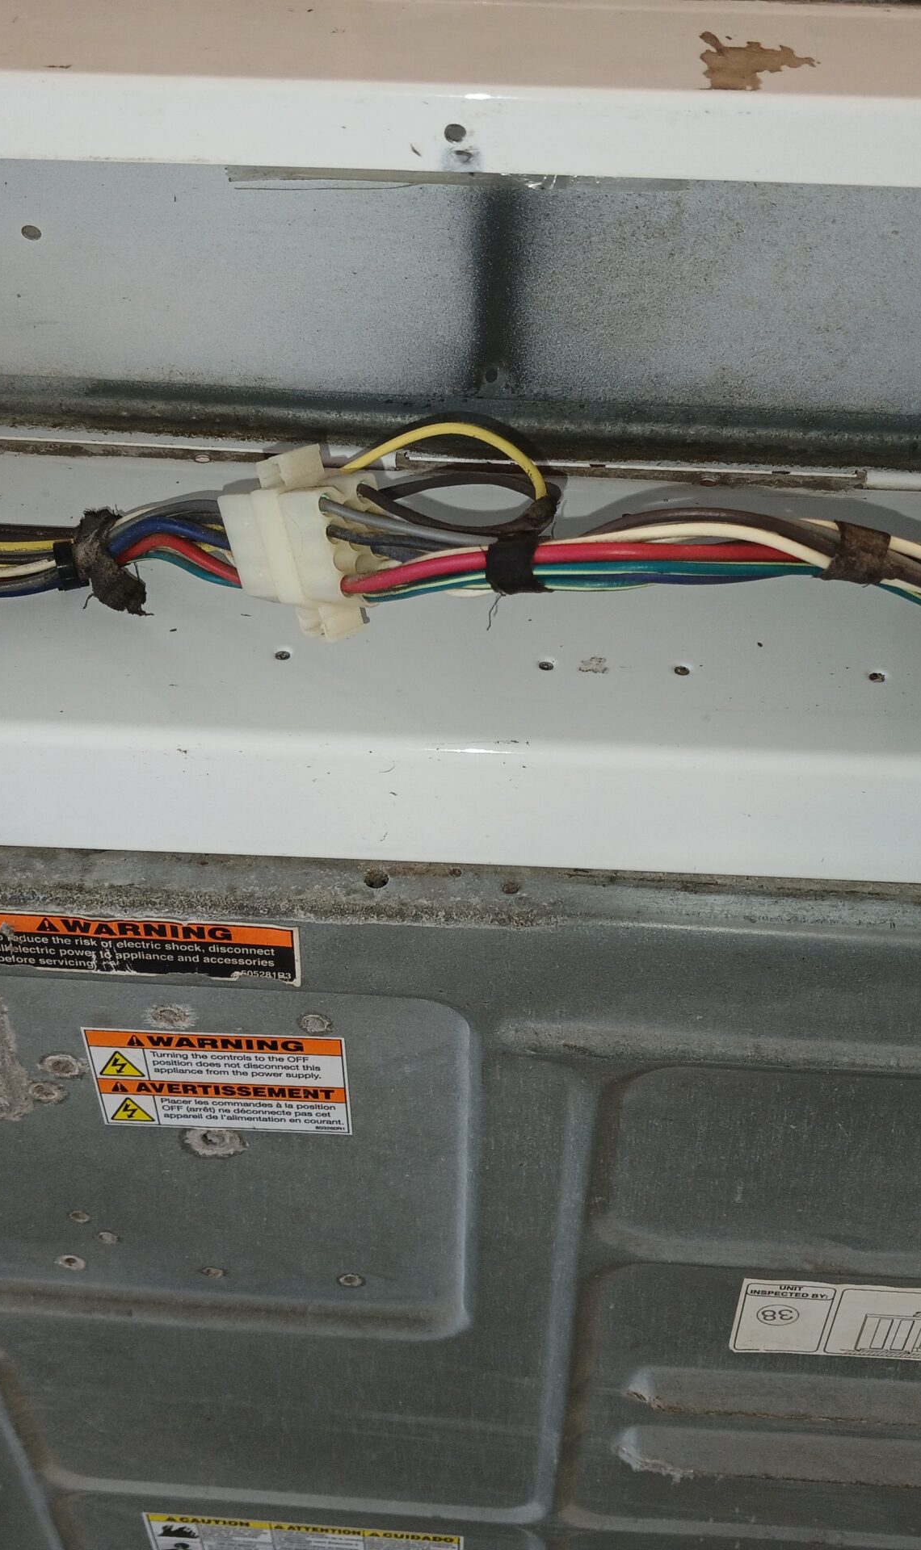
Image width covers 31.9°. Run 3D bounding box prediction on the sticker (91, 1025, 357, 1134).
[{"bbox_3d":[-0.075,0.097,0.505,0.081,0.051,0.002,2,44,2],"label":"sticker"}]

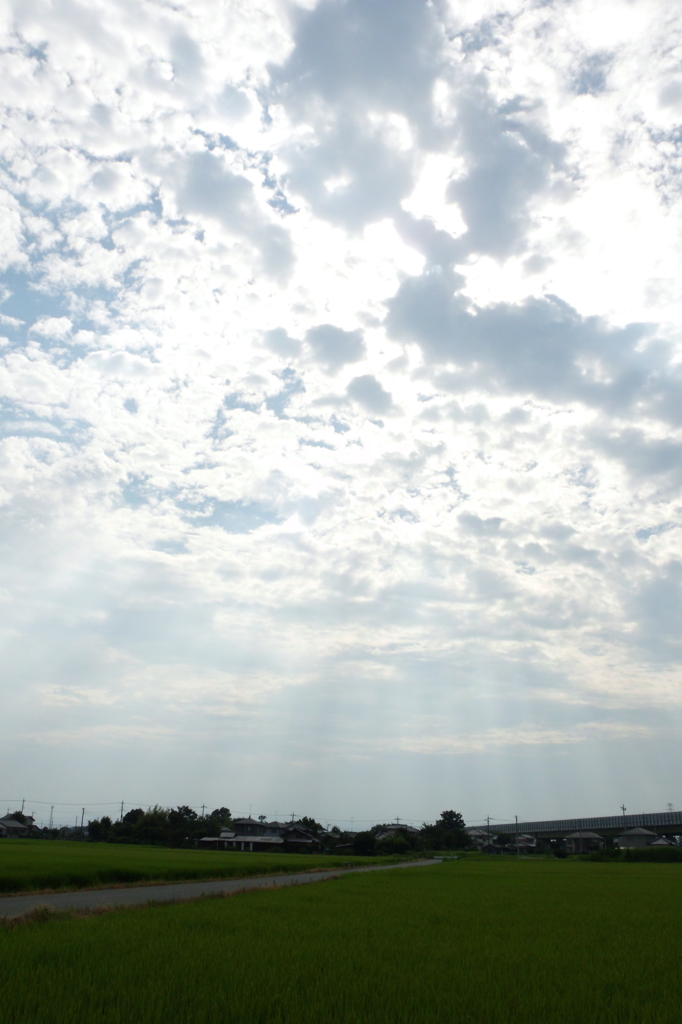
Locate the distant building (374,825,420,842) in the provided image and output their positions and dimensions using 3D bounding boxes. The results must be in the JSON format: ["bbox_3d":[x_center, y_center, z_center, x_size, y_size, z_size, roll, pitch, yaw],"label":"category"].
[{"bbox_3d":[16.743,95.768,233.561,12.600,7.500,9.500,0,-23,4],"label":"distant building"}]

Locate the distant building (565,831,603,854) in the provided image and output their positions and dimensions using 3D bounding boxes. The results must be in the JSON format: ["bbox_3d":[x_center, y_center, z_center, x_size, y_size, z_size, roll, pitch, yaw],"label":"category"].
[{"bbox_3d":[79.891,108.683,260.599,11.700,7.300,8.800,-5,-23,15],"label":"distant building"}]

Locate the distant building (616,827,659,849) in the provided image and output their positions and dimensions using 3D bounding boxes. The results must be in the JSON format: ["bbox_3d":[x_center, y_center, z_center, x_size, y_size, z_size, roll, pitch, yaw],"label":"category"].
[{"bbox_3d":[82.740,91.461,220.599,10.000,7.300,8.800,-6,-24,18],"label":"distant building"}]

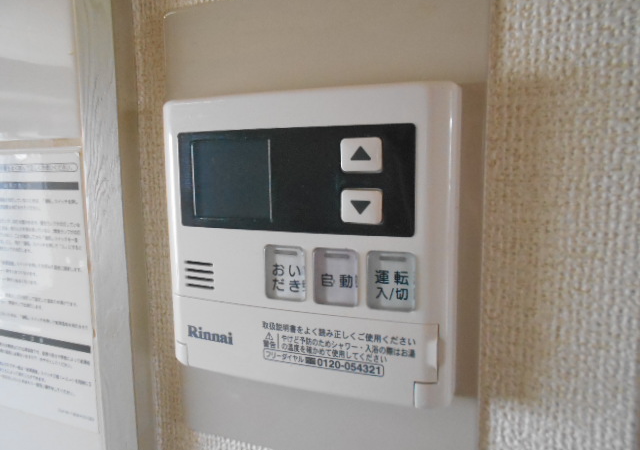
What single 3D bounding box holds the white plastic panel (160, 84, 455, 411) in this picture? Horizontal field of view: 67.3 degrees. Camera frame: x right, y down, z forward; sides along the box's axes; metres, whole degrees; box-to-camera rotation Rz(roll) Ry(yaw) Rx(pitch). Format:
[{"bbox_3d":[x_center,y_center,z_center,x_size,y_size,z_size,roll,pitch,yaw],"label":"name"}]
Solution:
[{"bbox_3d":[-0.009,0.007,0.203,0.125,0.120,0.019,2,8,23],"label":"white plastic panel"}]

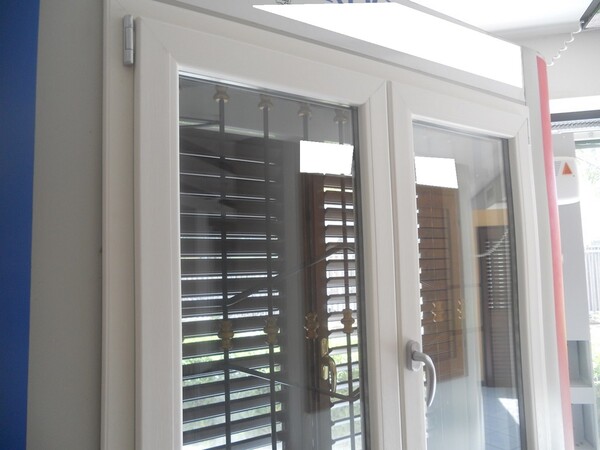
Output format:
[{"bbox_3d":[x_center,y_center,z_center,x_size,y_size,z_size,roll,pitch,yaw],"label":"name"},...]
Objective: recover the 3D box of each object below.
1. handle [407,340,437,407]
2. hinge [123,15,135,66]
[{"bbox_3d":[0.295,0.358,1.127,0.031,0.149,0.064,1,-5,-34],"label":"handle"},{"bbox_3d":[-0.309,-0.333,0.845,0.015,0.081,0.018,1,-5,-34],"label":"hinge"}]

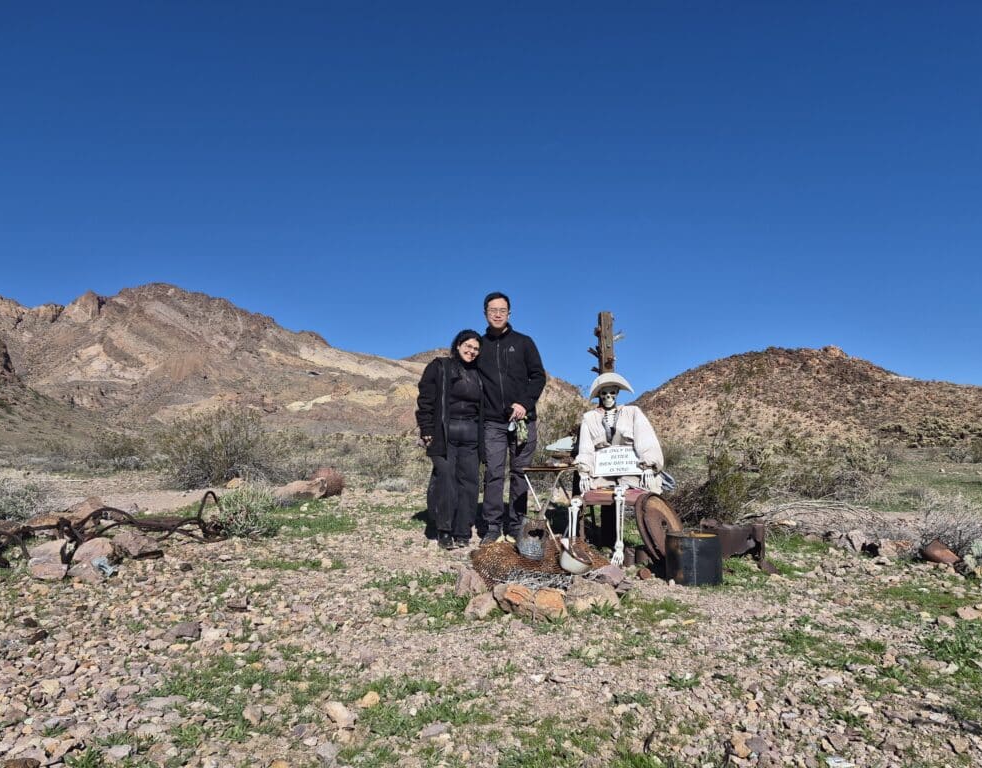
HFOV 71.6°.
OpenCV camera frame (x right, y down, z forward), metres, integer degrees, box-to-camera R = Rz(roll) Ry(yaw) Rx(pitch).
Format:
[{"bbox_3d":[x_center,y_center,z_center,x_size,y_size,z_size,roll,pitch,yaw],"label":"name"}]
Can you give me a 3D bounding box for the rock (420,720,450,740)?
[{"bbox_3d":[-0.149,0.917,1.800,0.078,0.035,0.060,0,-4,-5],"label":"rock"}]

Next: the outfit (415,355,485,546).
[{"bbox_3d":[-0.288,0.447,4.720,0.460,1.260,0.330,1,-4,-9],"label":"outfit"}]

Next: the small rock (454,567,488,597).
[{"bbox_3d":[-0.101,0.972,3.350,0.160,0.120,0.130,0,-4,-2],"label":"small rock"}]

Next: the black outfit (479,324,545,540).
[{"bbox_3d":[0.136,0.332,4.750,0.520,1.500,0.330,-1,-4,7],"label":"black outfit"}]

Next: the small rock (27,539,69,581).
[{"bbox_3d":[-2.523,1.001,3.880,0.240,0.200,0.210,2,-5,-33],"label":"small rock"}]

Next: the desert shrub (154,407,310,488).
[{"bbox_3d":[-4.119,1.008,10.800,2.200,1.300,2.000,1,-4,-21],"label":"desert shrub"}]

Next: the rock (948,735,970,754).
[{"bbox_3d":[1.251,0.964,1.820,0.058,0.042,0.050,-4,-5,34],"label":"rock"}]

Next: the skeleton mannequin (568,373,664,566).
[{"bbox_3d":[0.801,0.550,4.380,0.600,1.180,0.580,-1,-4,10],"label":"skeleton mannequin"}]

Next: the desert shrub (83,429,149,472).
[{"bbox_3d":[-8.830,1.540,16.000,1.450,1.000,1.400,2,-4,-29],"label":"desert shrub"}]

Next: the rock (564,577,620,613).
[{"bbox_3d":[0.495,1.036,3.350,0.275,0.160,0.200,-1,-4,8],"label":"rock"}]

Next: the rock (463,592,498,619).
[{"bbox_3d":[-0.046,0.965,2.950,0.145,0.100,0.120,0,-4,-1],"label":"rock"}]

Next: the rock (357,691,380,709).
[{"bbox_3d":[-0.358,0.923,1.990,0.063,0.040,0.052,1,-4,-10],"label":"rock"}]

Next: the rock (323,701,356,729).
[{"bbox_3d":[-0.419,0.913,1.880,0.088,0.050,0.075,1,-4,-13],"label":"rock"}]

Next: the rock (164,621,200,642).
[{"bbox_3d":[-1.188,0.953,2.620,0.145,0.060,0.110,2,-4,-24],"label":"rock"}]

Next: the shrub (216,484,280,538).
[{"bbox_3d":[-1.879,0.984,5.250,0.480,0.400,0.440,1,-5,-20],"label":"shrub"}]

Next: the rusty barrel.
[{"bbox_3d":[1.152,0.995,3.870,0.320,0.275,0.320,-2,-4,17],"label":"rusty barrel"}]

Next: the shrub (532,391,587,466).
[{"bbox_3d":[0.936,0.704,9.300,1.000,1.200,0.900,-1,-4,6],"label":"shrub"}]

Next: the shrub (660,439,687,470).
[{"bbox_3d":[3.449,1.347,13.000,0.650,0.630,0.600,-2,-4,15],"label":"shrub"}]

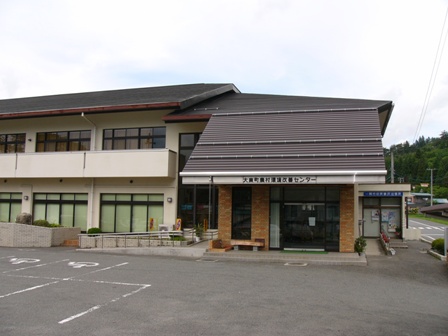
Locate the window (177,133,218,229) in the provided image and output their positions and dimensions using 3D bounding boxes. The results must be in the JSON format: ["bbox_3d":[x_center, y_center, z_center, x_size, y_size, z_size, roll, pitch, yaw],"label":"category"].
[{"bbox_3d":[-1.301,0.672,25.428,2.650,5.250,0.150,-1,-6,16],"label":"window"}]

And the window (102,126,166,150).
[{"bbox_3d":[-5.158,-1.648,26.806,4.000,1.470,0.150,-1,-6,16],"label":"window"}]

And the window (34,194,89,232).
[{"bbox_3d":[-9.731,2.619,27.638,3.840,2.270,0.150,-1,-6,16],"label":"window"}]

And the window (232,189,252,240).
[{"bbox_3d":[0.801,2.001,20.795,0.920,2.310,0.120,-1,-6,16],"label":"window"}]

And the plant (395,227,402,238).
[{"bbox_3d":[11.349,4.195,30.300,0.520,0.780,0.500,-1,-6,16],"label":"plant"}]

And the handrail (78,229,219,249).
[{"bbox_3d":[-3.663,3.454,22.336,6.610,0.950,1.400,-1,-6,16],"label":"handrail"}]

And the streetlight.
[{"bbox_3d":[33.440,3.500,74.737,1.200,6.700,0.400,-1,-5,16],"label":"streetlight"}]

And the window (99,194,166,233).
[{"bbox_3d":[-5.804,2.836,29.392,4.422,2.476,0.150,-1,-5,16],"label":"window"}]

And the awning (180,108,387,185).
[{"bbox_3d":[3.124,-1.207,23.381,9.250,4.327,5.200,-1,-5,16],"label":"awning"}]

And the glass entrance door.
[{"bbox_3d":[3.421,2.503,19.982,1.740,2.090,0.120,-1,-6,16],"label":"glass entrance door"}]

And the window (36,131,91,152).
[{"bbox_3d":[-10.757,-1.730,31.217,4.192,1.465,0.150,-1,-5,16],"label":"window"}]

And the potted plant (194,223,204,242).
[{"bbox_3d":[-1.382,3.666,26.590,0.573,1.047,0.573,1,-5,0],"label":"potted plant"}]

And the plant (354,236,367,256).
[{"bbox_3d":[5.898,3.373,20.119,0.482,0.809,0.482,-1,-5,16],"label":"plant"}]

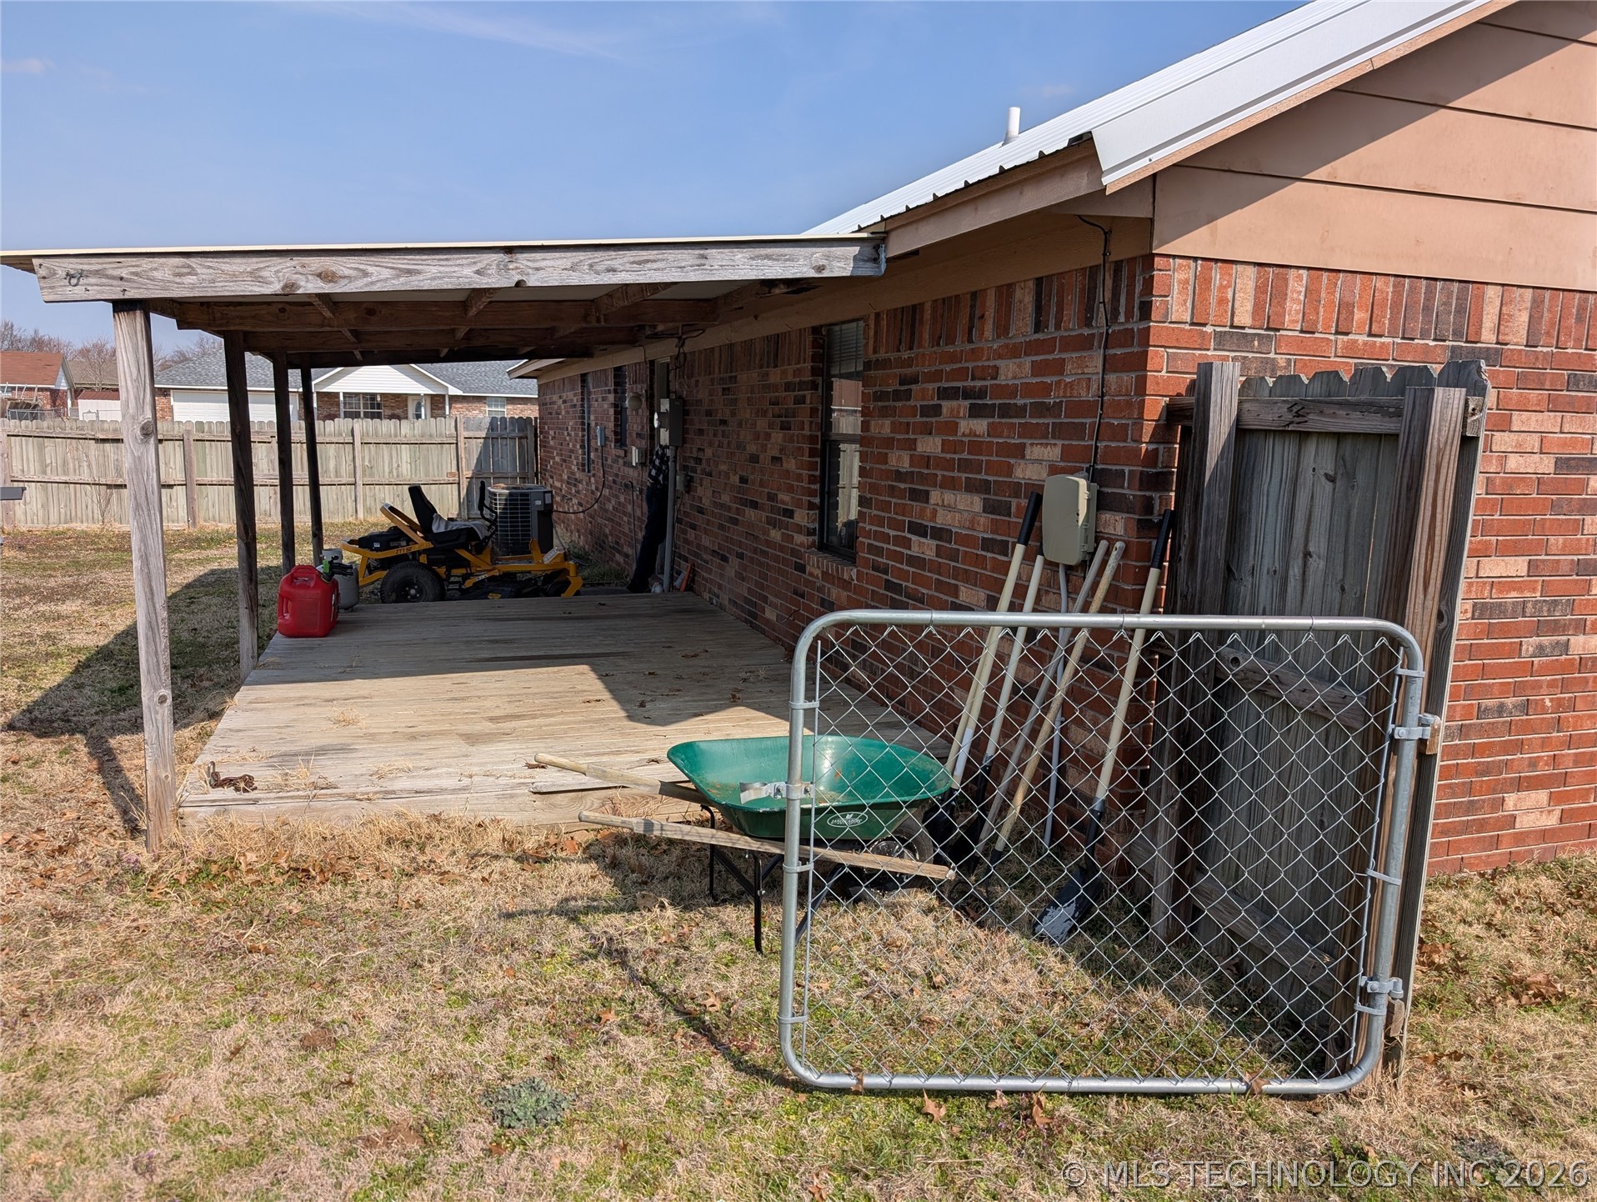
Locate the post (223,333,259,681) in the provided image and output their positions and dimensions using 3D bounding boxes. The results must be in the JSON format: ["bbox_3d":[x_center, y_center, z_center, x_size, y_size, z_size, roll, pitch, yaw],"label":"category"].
[{"bbox_3d":[-3.049,-0.421,6.097,0.090,2.054,0.090,-2,10,-19],"label":"post"}]

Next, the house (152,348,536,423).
[{"bbox_3d":[-18.293,-9.074,49.126,17.500,4.600,10.500,1,9,-3],"label":"house"}]

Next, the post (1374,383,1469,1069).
[{"bbox_3d":[1.494,0.374,2.780,0.090,1.782,0.090,-2,10,-19],"label":"post"}]

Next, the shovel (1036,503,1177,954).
[{"bbox_3d":[1.008,0.409,3.560,0.150,1.440,0.150,7,7,-32],"label":"shovel"}]

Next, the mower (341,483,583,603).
[{"bbox_3d":[-3.023,-0.491,10.047,2.000,1.110,1.330,-2,10,-19],"label":"mower"}]

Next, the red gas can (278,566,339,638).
[{"bbox_3d":[-3.162,0.001,7.172,0.345,0.435,0.235,0,9,-8],"label":"red gas can"}]

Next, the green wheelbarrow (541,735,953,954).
[{"bbox_3d":[-0.128,0.788,3.612,1.340,0.570,0.680,-2,10,-22],"label":"green wheelbarrow"}]

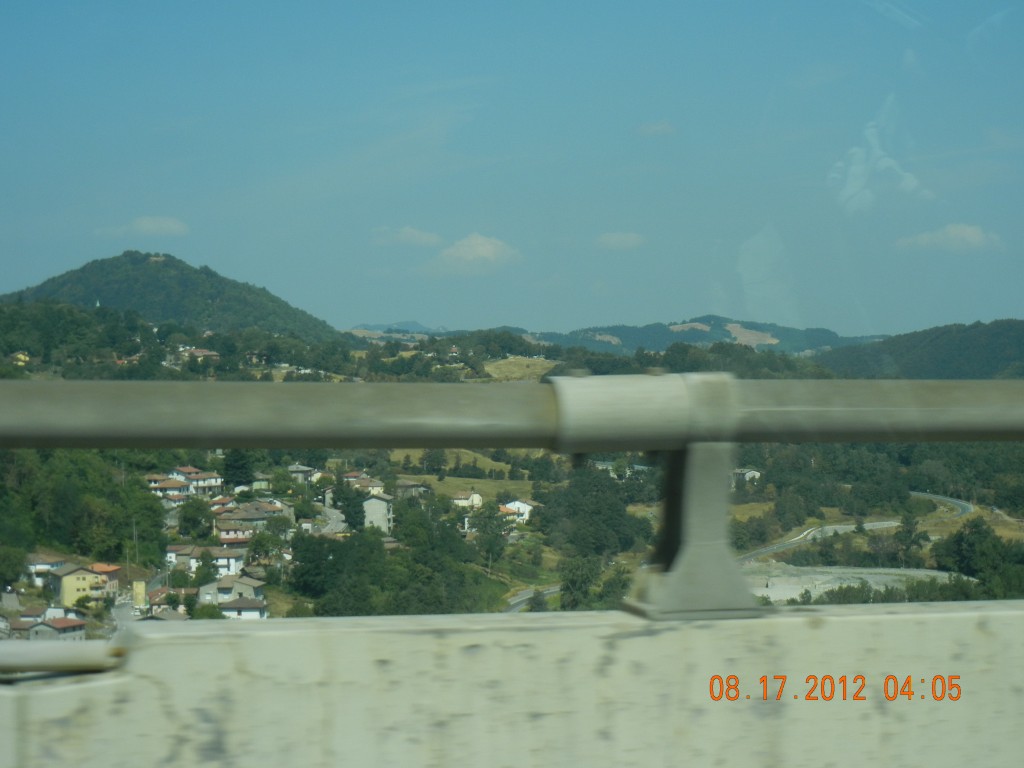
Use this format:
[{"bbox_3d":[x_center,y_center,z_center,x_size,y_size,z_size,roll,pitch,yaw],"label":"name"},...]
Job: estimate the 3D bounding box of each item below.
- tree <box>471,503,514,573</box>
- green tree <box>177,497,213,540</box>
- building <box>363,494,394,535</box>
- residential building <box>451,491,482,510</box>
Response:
[{"bbox_3d":[-6.890,51.260,885.000,13.800,22.500,13.800,-1,0,0],"label":"tree"},{"bbox_3d":[-108.530,45.980,900.000,12.200,14.800,12.200,-1,0,0],"label":"green tree"},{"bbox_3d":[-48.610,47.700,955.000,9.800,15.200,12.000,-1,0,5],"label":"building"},{"bbox_3d":[-17.490,45.990,1035.000,11.800,8.200,10.000,-1,0,-3],"label":"residential building"}]

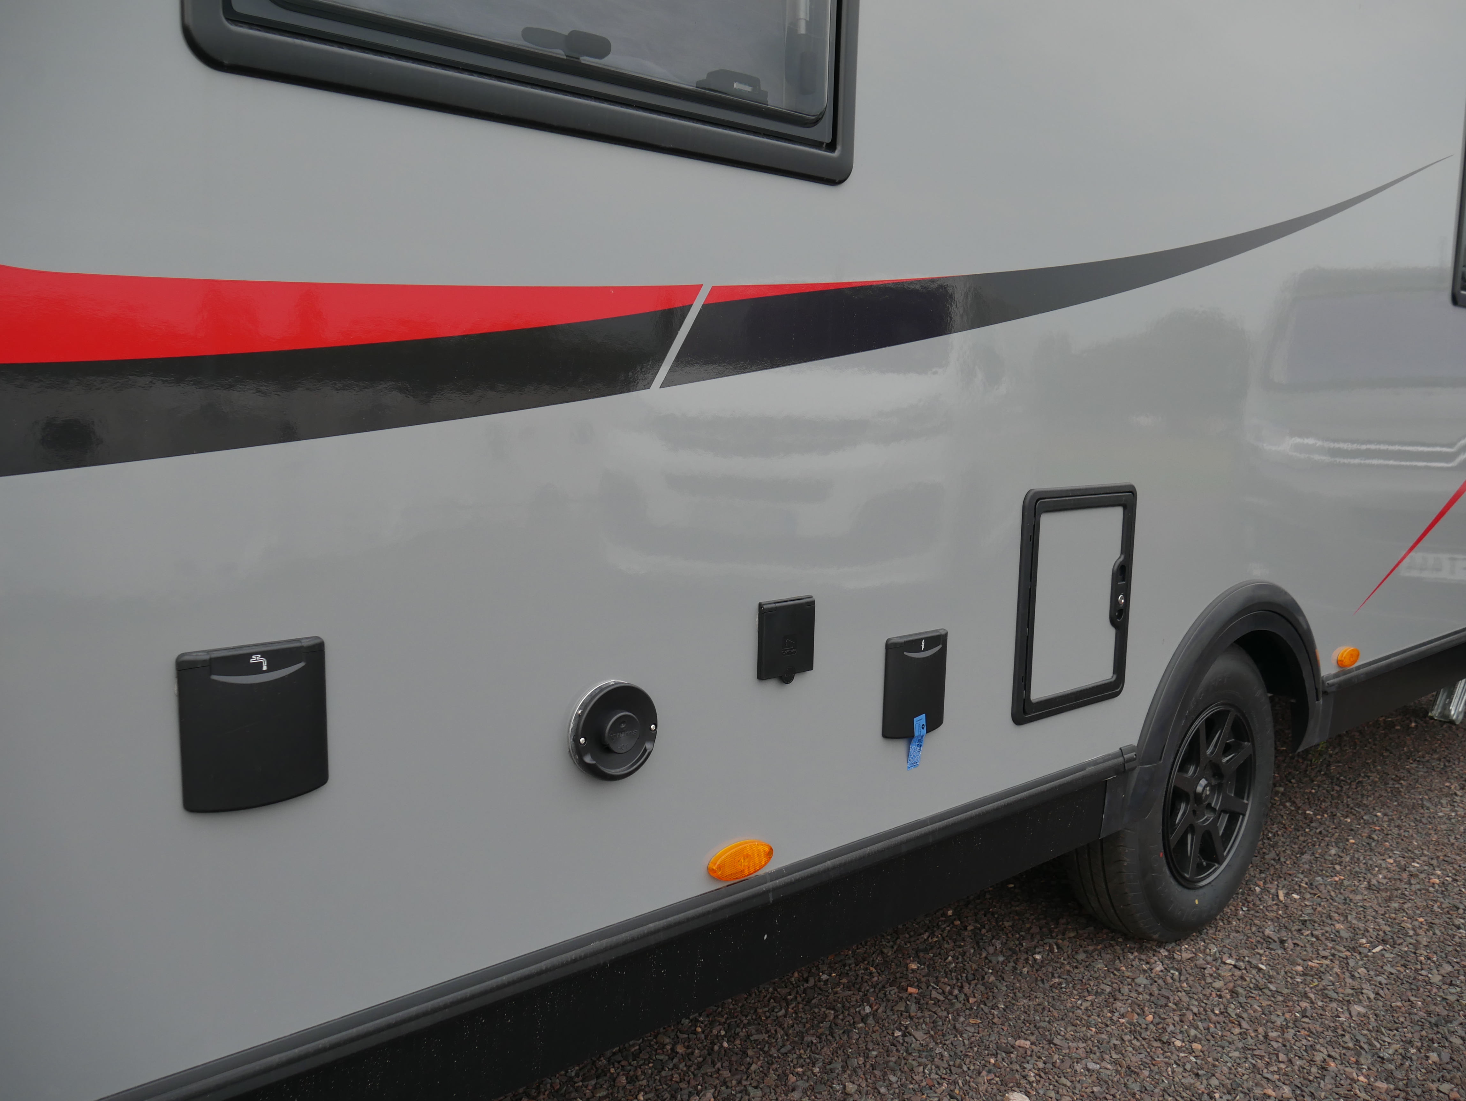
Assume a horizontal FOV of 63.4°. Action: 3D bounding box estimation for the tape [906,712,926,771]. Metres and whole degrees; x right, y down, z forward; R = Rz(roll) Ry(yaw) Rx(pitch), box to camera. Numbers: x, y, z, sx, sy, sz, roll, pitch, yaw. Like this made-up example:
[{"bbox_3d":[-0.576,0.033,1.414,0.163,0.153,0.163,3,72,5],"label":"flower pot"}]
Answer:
[{"bbox_3d":[0.261,0.273,1.691,0.026,0.080,0.014,-5,10,-41],"label":"tape"}]

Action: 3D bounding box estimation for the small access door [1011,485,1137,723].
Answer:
[{"bbox_3d":[0.565,0.080,1.938,0.302,0.365,0.023,-5,10,-41],"label":"small access door"}]

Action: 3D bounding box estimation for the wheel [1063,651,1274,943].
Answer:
[{"bbox_3d":[0.931,0.494,2.504,0.640,0.635,0.187,-5,10,-41],"label":"wheel"}]

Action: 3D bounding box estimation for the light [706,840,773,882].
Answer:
[{"bbox_3d":[0.012,0.390,1.494,0.101,0.042,0.016,-5,10,-41],"label":"light"}]

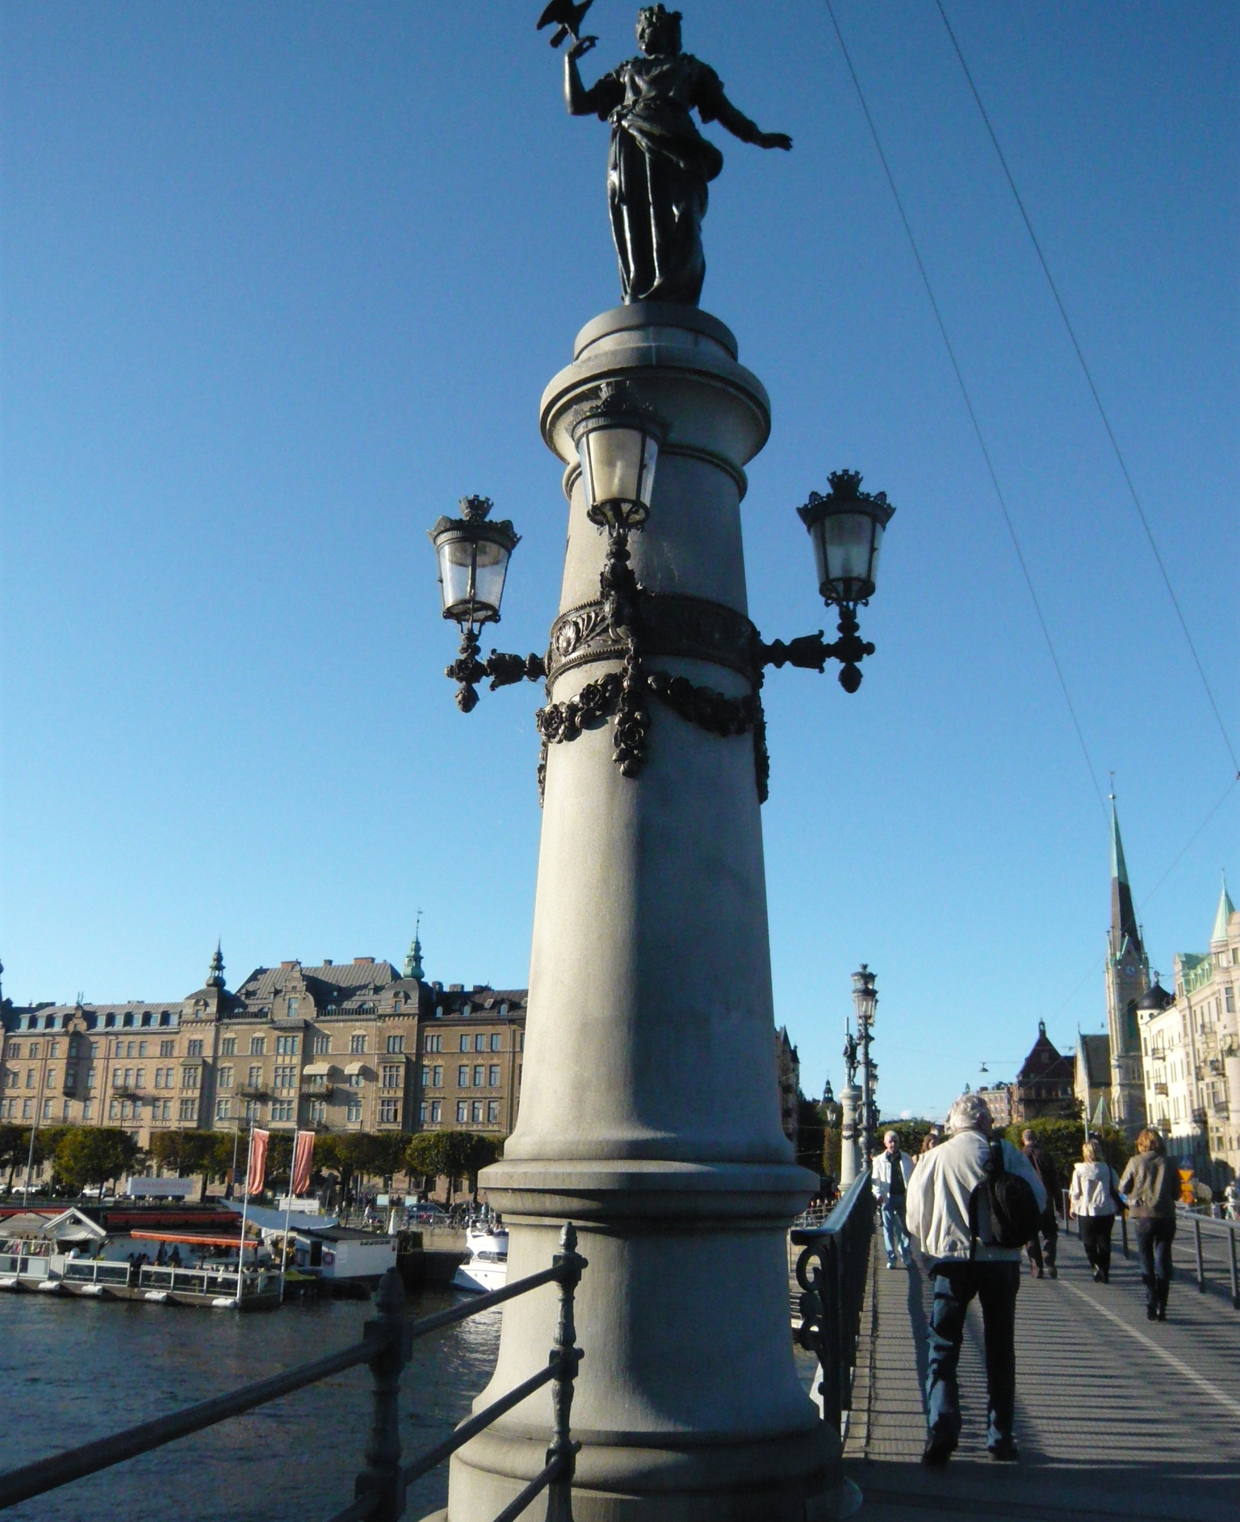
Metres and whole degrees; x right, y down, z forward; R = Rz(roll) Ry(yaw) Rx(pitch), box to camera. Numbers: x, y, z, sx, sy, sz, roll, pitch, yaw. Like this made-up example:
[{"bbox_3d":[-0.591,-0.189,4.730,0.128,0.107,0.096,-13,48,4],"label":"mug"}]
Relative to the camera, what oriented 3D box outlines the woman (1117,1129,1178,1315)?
[{"bbox_3d":[4.887,4.279,12.387,0.500,1.690,0.360,-2,-17,10],"label":"woman"}]

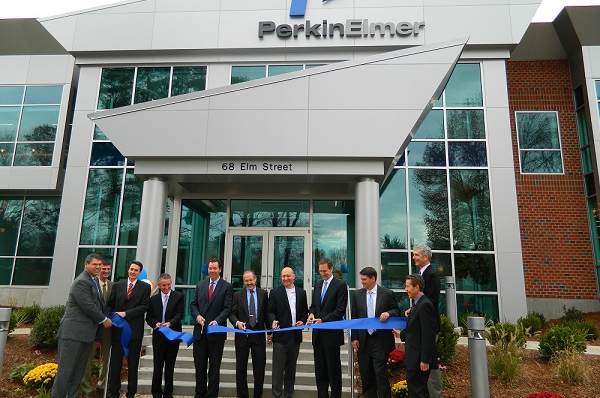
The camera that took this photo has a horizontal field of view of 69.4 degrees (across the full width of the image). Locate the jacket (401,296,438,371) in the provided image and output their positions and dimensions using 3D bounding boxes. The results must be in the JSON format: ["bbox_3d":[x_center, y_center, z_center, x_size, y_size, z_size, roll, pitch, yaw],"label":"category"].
[{"bbox_3d":[1.266,1.408,4.610,0.390,0.787,0.470,0,-12,8],"label":"jacket"}]

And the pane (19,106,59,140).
[{"bbox_3d":[-8.757,-2.530,14.570,1.267,1.258,0.050,0,-12,3],"label":"pane"}]

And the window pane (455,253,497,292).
[{"bbox_3d":[3.823,1.592,9.435,0.837,0.818,0.060,0,-12,4],"label":"window pane"}]

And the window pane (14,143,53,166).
[{"bbox_3d":[-9.685,-1.609,15.795,1.432,0.855,0.050,0,-12,4],"label":"window pane"}]

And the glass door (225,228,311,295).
[{"bbox_3d":[-0.712,1.720,9.419,1.848,2.130,0.070,0,-12,4],"label":"glass door"}]

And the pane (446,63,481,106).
[{"bbox_3d":[4.582,-3.179,12.160,1.004,1.314,0.050,0,-12,4],"label":"pane"}]

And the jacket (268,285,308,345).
[{"bbox_3d":[-0.151,1.521,5.707,0.510,0.770,0.310,2,-12,-6],"label":"jacket"}]

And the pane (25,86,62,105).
[{"bbox_3d":[-9.613,-3.885,16.274,1.488,0.737,0.050,0,-12,4],"label":"pane"}]

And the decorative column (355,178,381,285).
[{"bbox_3d":[1.256,1.025,8.003,0.460,2.900,0.460,0,-13,4],"label":"decorative column"}]

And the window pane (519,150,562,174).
[{"bbox_3d":[8.626,-1.314,15.464,1.429,0.836,0.060,1,-12,3],"label":"window pane"}]

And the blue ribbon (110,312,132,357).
[{"bbox_3d":[-2.226,1.690,5.405,0.250,0.520,0.130,0,-12,3],"label":"blue ribbon"}]

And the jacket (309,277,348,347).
[{"bbox_3d":[0.364,1.436,5.529,0.470,0.850,0.320,-6,-14,31],"label":"jacket"}]

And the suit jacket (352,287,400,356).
[{"bbox_3d":[0.930,1.478,5.337,0.580,0.809,0.360,-3,-13,20],"label":"suit jacket"}]

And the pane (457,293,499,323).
[{"bbox_3d":[3.804,2.395,9.262,0.837,0.720,0.060,0,-12,4],"label":"pane"}]

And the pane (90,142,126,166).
[{"bbox_3d":[-5.168,-1.209,11.723,0.954,0.673,0.050,0,-12,3],"label":"pane"}]

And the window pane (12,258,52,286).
[{"bbox_3d":[-9.376,2.564,15.216,1.309,0.915,0.060,1,-12,3],"label":"window pane"}]

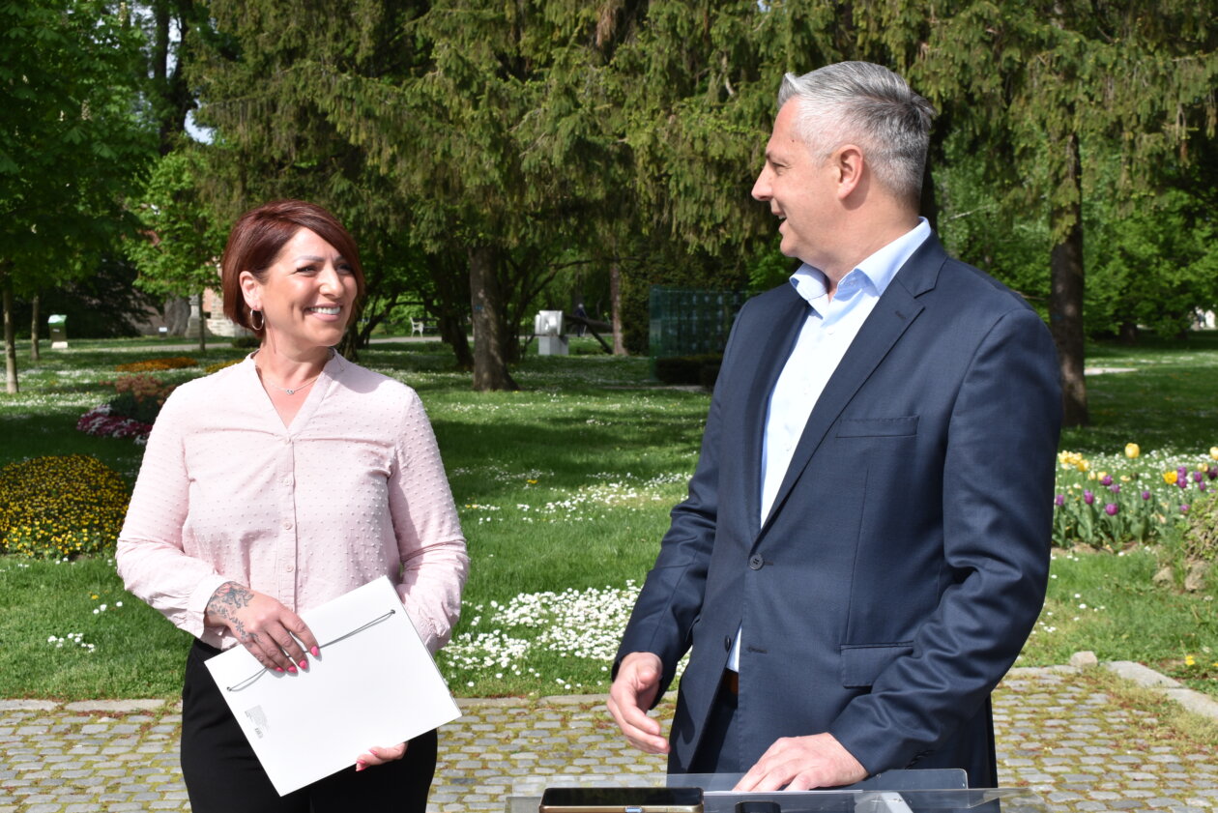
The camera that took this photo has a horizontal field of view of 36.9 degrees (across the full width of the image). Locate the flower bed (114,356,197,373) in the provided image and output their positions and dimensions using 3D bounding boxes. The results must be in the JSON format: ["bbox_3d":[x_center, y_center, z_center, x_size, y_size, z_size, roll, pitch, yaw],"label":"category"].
[{"bbox_3d":[-10.656,-1.012,43.011,2.000,0.260,2.400,0,3,0],"label":"flower bed"}]

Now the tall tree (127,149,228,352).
[{"bbox_3d":[-13.161,-4.868,56.816,3.900,6.400,3.900,0,3,0],"label":"tall tree"}]

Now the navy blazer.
[{"bbox_3d":[0.282,0.185,2.214,0.440,0.770,0.540,-3,4,-42],"label":"navy blazer"}]

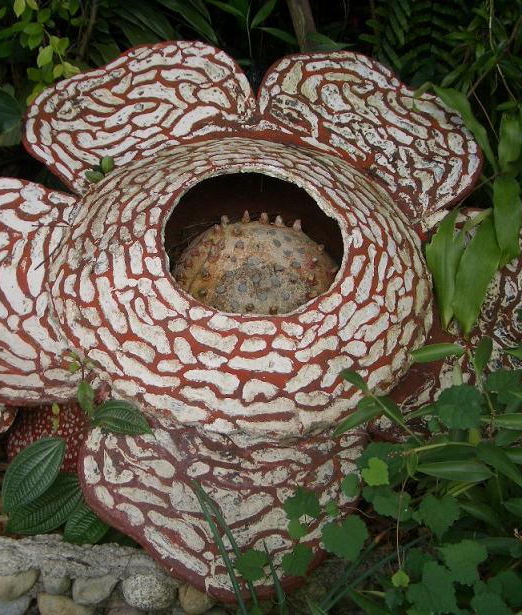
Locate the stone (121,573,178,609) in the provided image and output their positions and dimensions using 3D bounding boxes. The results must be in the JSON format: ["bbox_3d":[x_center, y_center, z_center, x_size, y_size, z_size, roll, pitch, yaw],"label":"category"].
[{"bbox_3d":[-0.175,0.445,1.300,0.086,0.052,0.058,0,28,0],"label":"stone"}]

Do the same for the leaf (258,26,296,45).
[{"bbox_3d":[0.040,-0.656,2.000,0.111,0.011,0.038,27,70,12],"label":"leaf"}]

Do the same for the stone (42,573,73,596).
[{"bbox_3d":[-0.348,0.474,1.425,0.051,0.040,0.043,0,30,0],"label":"stone"}]

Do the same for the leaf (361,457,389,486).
[{"bbox_3d":[0.199,0.286,1.422,0.053,0.010,0.054,-38,60,-20],"label":"leaf"}]

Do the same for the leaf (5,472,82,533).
[{"bbox_3d":[-0.386,0.357,1.504,0.171,0.022,0.097,-34,61,-24],"label":"leaf"}]

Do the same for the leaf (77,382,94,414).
[{"bbox_3d":[-0.313,0.163,1.502,0.028,0.010,0.063,-15,74,-15],"label":"leaf"}]

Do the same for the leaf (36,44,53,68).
[{"bbox_3d":[-0.519,-0.601,1.988,0.034,0.015,0.067,11,70,4],"label":"leaf"}]

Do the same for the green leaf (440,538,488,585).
[{"bbox_3d":[0.298,0.375,1.220,0.070,0.016,0.071,-7,51,5],"label":"green leaf"}]

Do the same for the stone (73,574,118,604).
[{"bbox_3d":[-0.283,0.483,1.420,0.075,0.050,0.052,0,30,0],"label":"stone"}]

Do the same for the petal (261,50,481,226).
[{"bbox_3d":[0.226,-0.352,1.746,0.476,0.097,0.417,3,65,1],"label":"petal"}]

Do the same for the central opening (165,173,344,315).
[{"bbox_3d":[-0.011,-0.096,1.480,0.312,0.097,0.312,0,57,0],"label":"central opening"}]

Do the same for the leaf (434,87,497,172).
[{"bbox_3d":[0.414,-0.356,1.668,0.044,0.029,0.221,-27,72,-9],"label":"leaf"}]

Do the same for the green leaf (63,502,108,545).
[{"bbox_3d":[-0.298,0.365,1.400,0.069,0.015,0.085,19,53,6],"label":"green leaf"}]

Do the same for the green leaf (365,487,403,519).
[{"bbox_3d":[0.186,0.295,1.251,0.063,0.015,0.055,4,50,4],"label":"green leaf"}]

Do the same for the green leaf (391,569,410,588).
[{"bbox_3d":[0.226,0.439,1.341,0.029,0.008,0.030,2,51,8],"label":"green leaf"}]

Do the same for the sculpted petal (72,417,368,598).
[{"bbox_3d":[-0.064,0.342,1.370,0.450,0.090,0.280,0,60,0],"label":"sculpted petal"}]

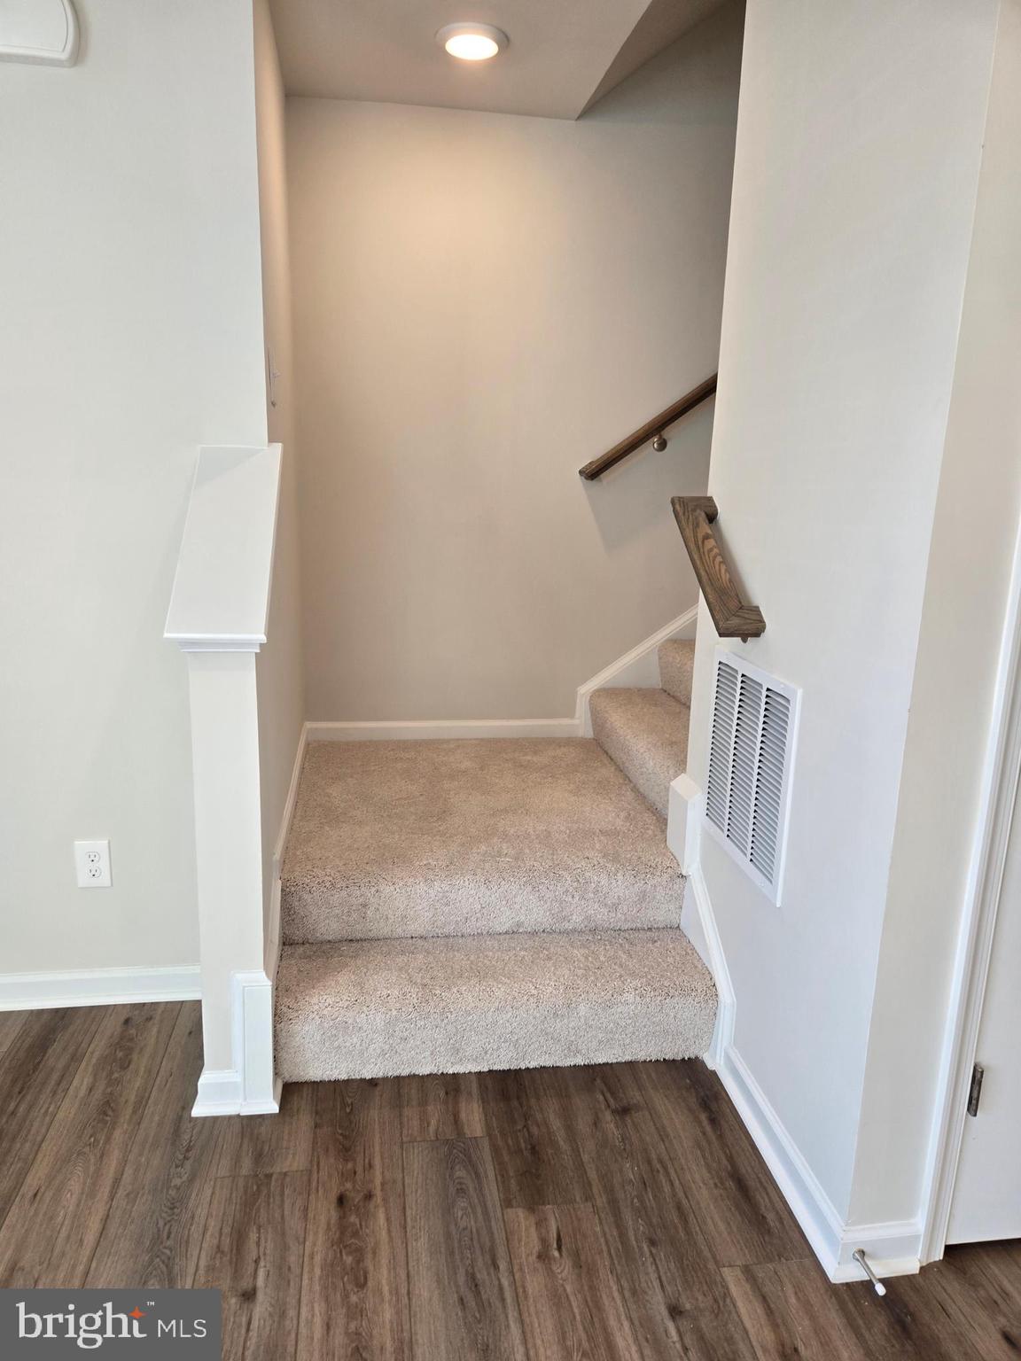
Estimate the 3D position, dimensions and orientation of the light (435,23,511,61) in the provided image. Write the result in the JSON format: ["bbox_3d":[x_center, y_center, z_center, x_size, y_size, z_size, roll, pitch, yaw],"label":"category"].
[{"bbox_3d":[-0.102,-1.645,2.349,0.187,0.028,0.187,0,12,-9],"label":"light"}]

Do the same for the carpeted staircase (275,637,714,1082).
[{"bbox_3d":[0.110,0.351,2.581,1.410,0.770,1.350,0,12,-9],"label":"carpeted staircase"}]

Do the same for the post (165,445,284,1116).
[{"bbox_3d":[-0.573,0.180,1.912,0.180,1.340,0.490,0,12,-9],"label":"post"}]

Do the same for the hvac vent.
[{"bbox_3d":[0.494,0.182,1.885,0.016,0.422,0.405,0,12,-9],"label":"hvac vent"}]

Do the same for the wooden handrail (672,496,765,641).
[{"bbox_3d":[0.443,-0.248,1.962,0.094,0.065,0.435,0,47,-9],"label":"wooden handrail"}]

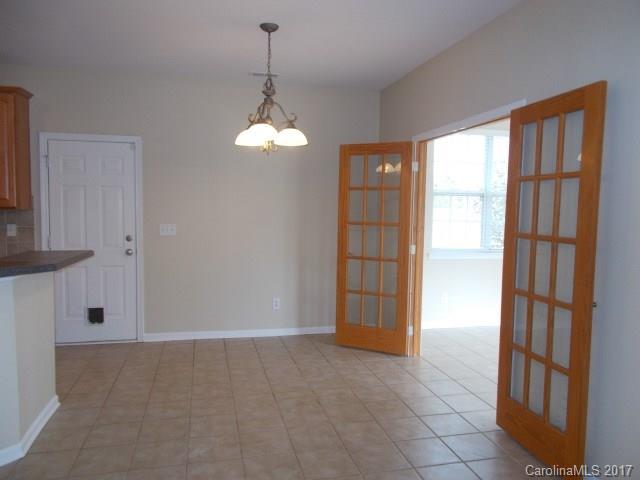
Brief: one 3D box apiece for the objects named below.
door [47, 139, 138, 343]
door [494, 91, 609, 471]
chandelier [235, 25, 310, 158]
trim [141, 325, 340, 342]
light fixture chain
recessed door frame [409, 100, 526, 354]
[{"bbox_3d":[-2.257,0.042,4.824,0.800,2.030,0.045,0,4,-14],"label":"door"},{"bbox_3d":[1.275,0.235,2.727,0.042,2.035,0.755,0,4,-10],"label":"door"},{"bbox_3d":[-0.371,-1.091,3.518,0.540,0.930,0.540,0,4,-14],"label":"chandelier"},{"bbox_3d":[-0.652,1.016,5.257,2.395,0.086,0.018,0,4,-14],"label":"trim"},{"bbox_3d":[-0.369,-1.349,3.509,0.030,0.325,0.030,0,4,-14],"label":"light fixture chain"},{"bbox_3d":[1.107,0.134,3.828,0.140,2.102,1.633,0,4,-14],"label":"recessed door frame"}]

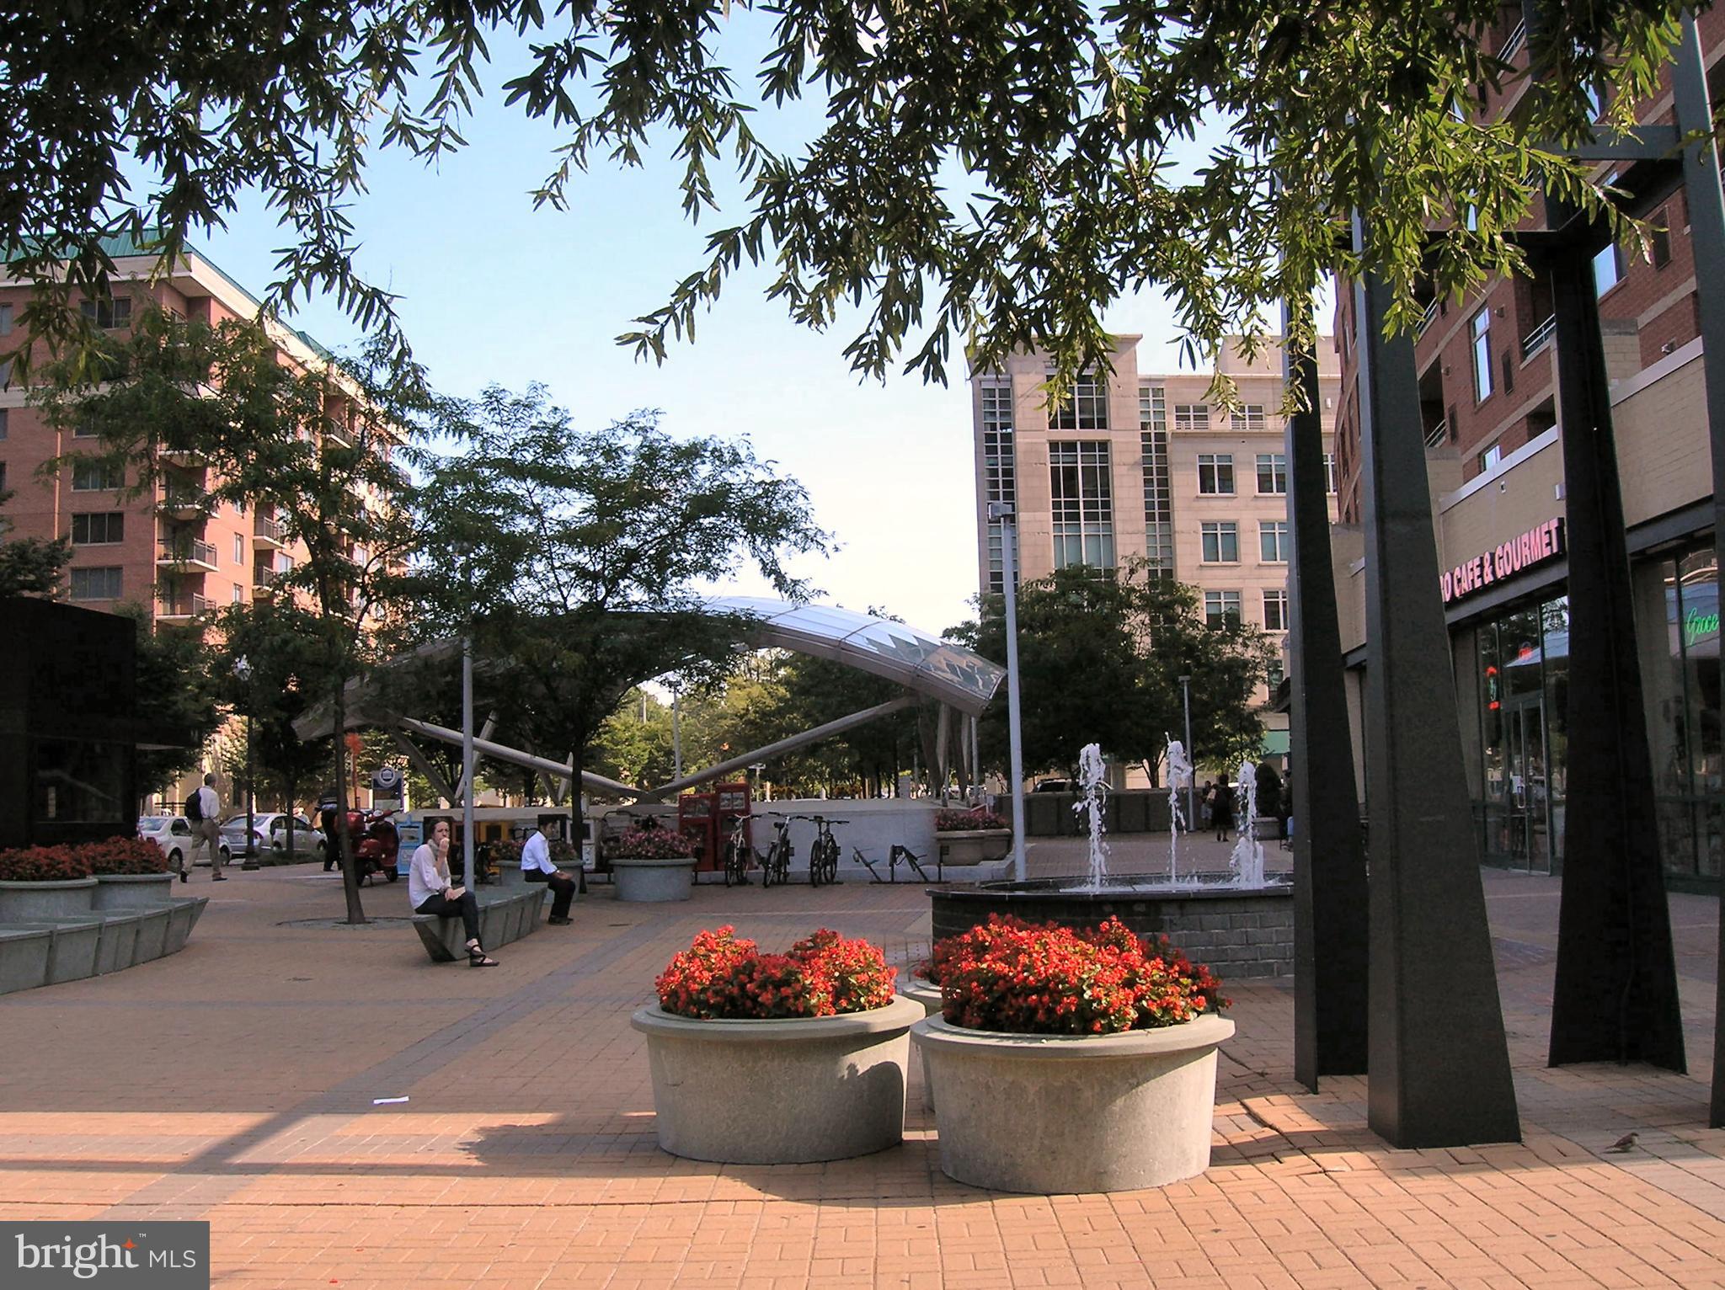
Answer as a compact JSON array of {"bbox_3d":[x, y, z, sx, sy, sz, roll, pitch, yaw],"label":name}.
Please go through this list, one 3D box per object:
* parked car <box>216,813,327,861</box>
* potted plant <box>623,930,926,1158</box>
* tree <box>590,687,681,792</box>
[{"bbox_3d":[-18.789,6.158,54.500,1.750,1.440,4.500,-3,-5,12],"label":"parked car"},{"bbox_3d":[-0.347,1.624,7.083,1.224,0.867,1.224,-2,-5,0],"label":"potted plant"},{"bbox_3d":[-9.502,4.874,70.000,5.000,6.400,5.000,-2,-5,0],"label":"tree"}]

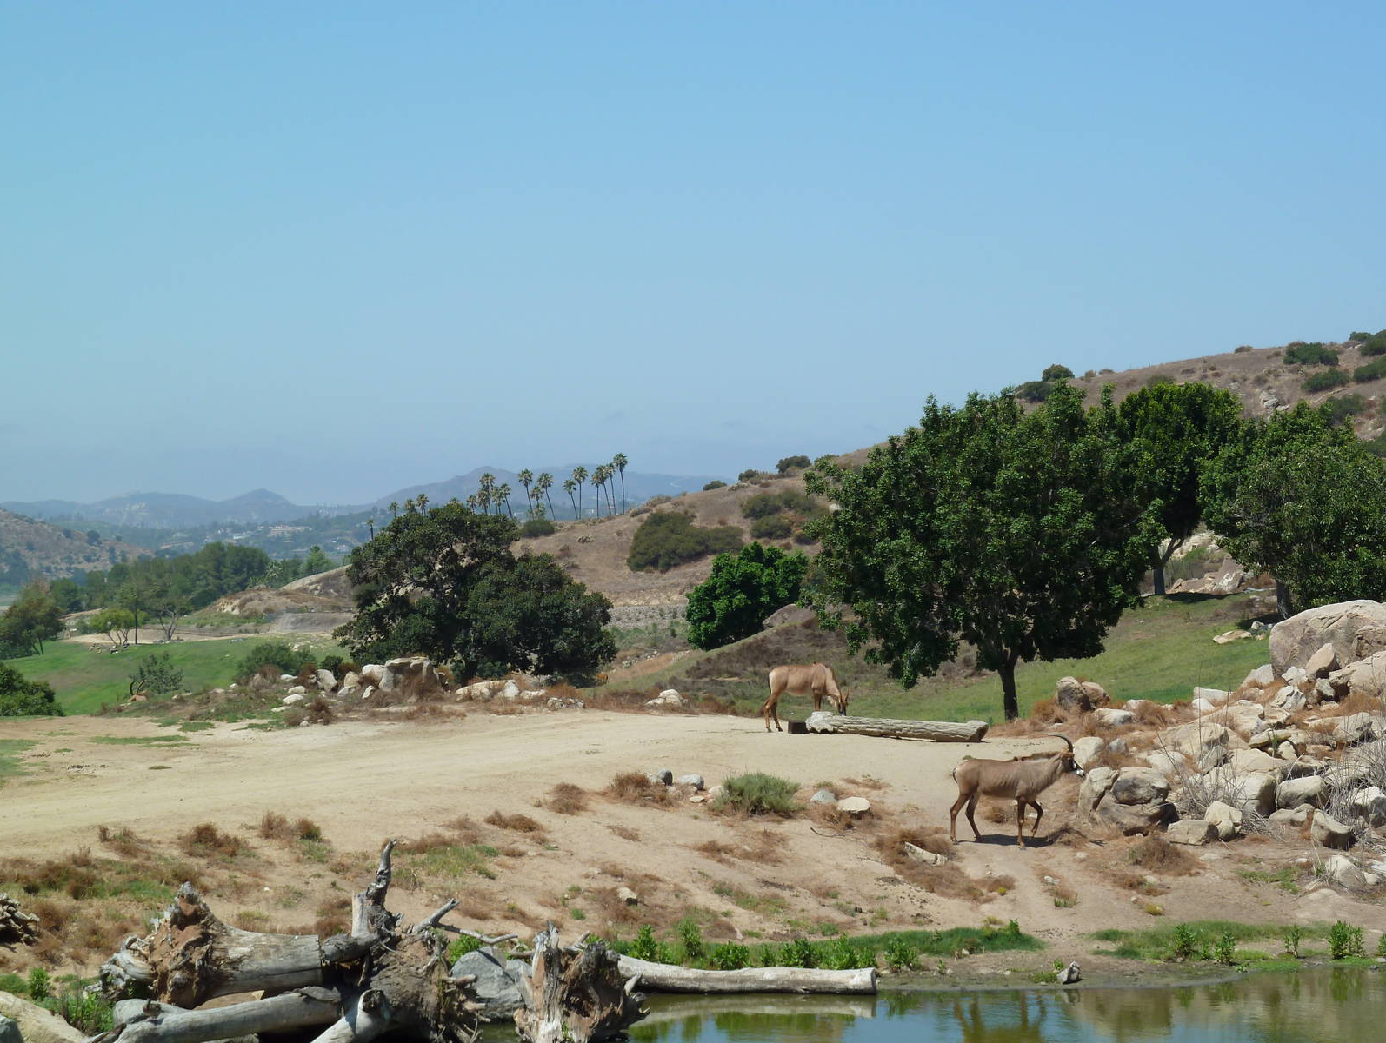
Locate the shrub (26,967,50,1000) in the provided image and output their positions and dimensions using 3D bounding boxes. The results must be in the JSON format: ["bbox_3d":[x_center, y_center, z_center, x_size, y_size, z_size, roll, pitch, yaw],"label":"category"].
[{"bbox_3d":[-7.852,5.552,40.000,0.287,0.404,0.287,0,0,0],"label":"shrub"}]

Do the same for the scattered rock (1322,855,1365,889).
[{"bbox_3d":[9.173,4.931,47.000,0.597,0.505,0.500,0,0,0],"label":"scattered rock"}]

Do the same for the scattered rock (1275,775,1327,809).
[{"bbox_3d":[10.008,4.437,54.800,0.860,0.580,0.700,0,0,0],"label":"scattered rock"}]

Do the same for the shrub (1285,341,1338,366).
[{"bbox_3d":[63.035,-17.060,340.000,5.600,2.500,4.600,0,0,0],"label":"shrub"}]

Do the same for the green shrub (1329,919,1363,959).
[{"bbox_3d":[8.472,5.439,43.300,0.451,0.508,0.400,0,0,0],"label":"green shrub"}]

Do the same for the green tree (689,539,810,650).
[{"bbox_3d":[1.810,2.616,110.000,4.086,3.835,4.000,0,0,0],"label":"green tree"}]

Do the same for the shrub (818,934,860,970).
[{"bbox_3d":[1.935,5.706,44.000,0.530,0.500,0.500,0,0,0],"label":"shrub"}]

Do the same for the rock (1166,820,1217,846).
[{"bbox_3d":[7.523,4.695,50.300,0.770,0.393,0.580,0,0,0],"label":"rock"}]

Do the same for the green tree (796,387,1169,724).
[{"bbox_3d":[6.686,0.715,77.000,8.179,7.778,7.770,0,0,0],"label":"green tree"}]

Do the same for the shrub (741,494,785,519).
[{"bbox_3d":[5.464,-1.186,260.000,3.389,1.948,3.050,0,0,0],"label":"shrub"}]

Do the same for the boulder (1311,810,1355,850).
[{"bbox_3d":[10.067,4.858,52.500,0.684,0.633,0.616,0,0,0],"label":"boulder"}]

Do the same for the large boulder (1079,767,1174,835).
[{"bbox_3d":[6.673,4.287,51.200,1.485,1.051,1.200,0,0,0],"label":"large boulder"}]

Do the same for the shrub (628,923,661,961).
[{"bbox_3d":[-0.616,5.380,42.500,0.415,0.499,0.395,0,0,0],"label":"shrub"}]

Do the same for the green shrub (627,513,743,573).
[{"bbox_3d":[-0.709,1.890,290.000,10.016,5.197,7.500,0,0,0],"label":"green shrub"}]

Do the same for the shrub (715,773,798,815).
[{"bbox_3d":[1.079,4.629,56.600,1.390,0.720,1.250,0,0,0],"label":"shrub"}]

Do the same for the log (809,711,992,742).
[{"bbox_3d":[3.919,3.993,64.500,3.850,0.480,0.500,0,0,25],"label":"log"}]

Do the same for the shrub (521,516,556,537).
[{"bbox_3d":[-13.880,0.489,300.000,3.200,1.900,2.900,0,0,0],"label":"shrub"}]

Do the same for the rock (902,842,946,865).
[{"bbox_3d":[3.352,4.816,48.300,0.645,0.330,0.400,0,0,0],"label":"rock"}]

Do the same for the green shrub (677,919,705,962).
[{"bbox_3d":[-0.022,5.590,44.500,0.380,0.580,0.380,0,0,0],"label":"green shrub"}]

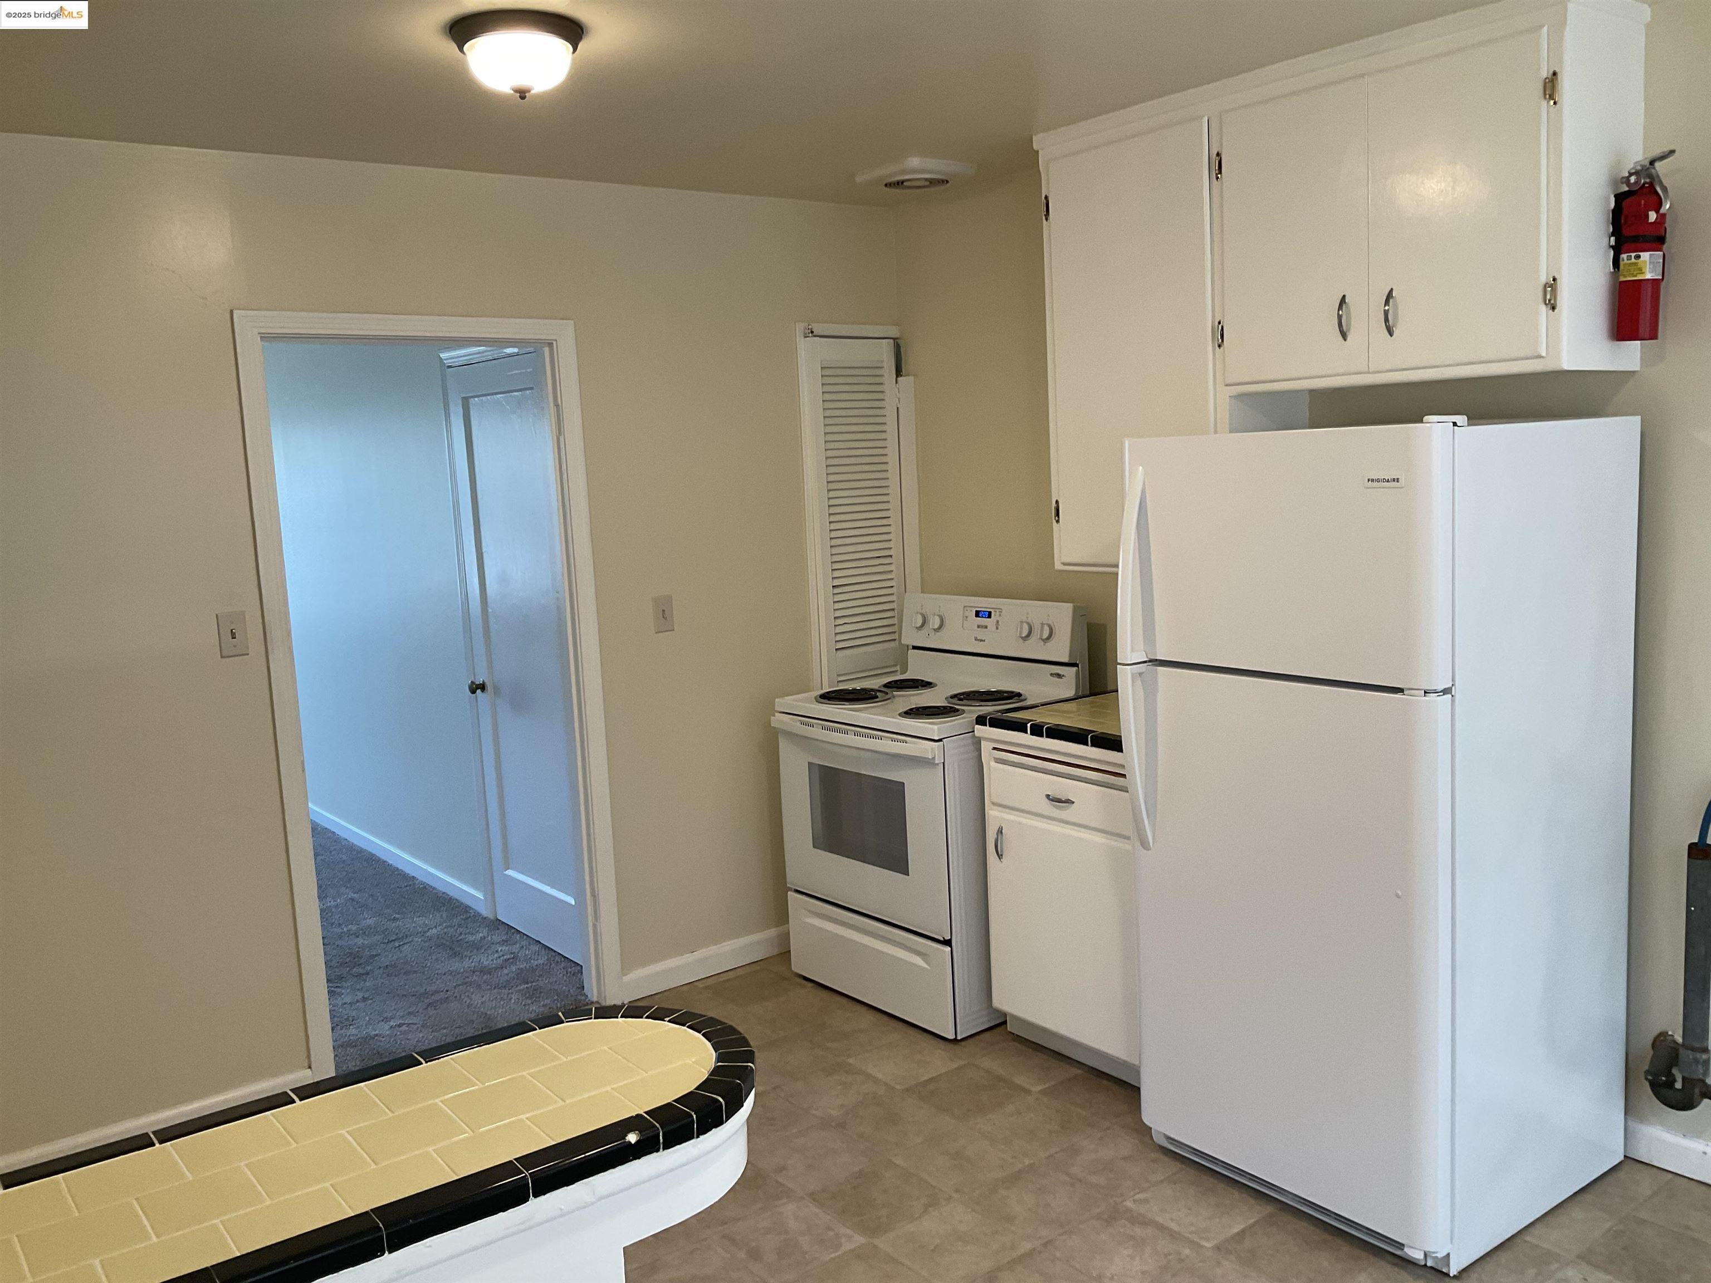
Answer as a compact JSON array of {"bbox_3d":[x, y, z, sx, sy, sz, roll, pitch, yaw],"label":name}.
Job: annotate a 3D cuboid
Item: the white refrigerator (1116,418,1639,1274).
[{"bbox_3d":[1.126,0.364,3.157,0.799,1.661,0.738,-8,9,-37],"label":"white refrigerator"}]

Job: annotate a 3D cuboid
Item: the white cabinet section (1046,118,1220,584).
[{"bbox_3d":[0.844,-0.750,3.810,0.341,1.112,0.588,-8,9,-37],"label":"white cabinet section"}]

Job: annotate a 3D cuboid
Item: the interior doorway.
[{"bbox_3d":[-1.184,0.142,4.102,0.951,2.093,0.131,-8,9,-37],"label":"interior doorway"}]

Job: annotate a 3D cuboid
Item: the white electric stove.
[{"bbox_3d":[0.228,0.489,4.373,0.684,1.199,0.771,-8,9,-37],"label":"white electric stove"}]

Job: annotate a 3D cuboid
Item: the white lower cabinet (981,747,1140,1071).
[{"bbox_3d":[0.798,0.665,3.930,0.640,0.904,0.602,-8,9,-37],"label":"white lower cabinet"}]

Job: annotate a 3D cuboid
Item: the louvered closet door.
[{"bbox_3d":[0.030,-0.011,4.978,0.385,2.042,0.036,-8,9,-37],"label":"louvered closet door"}]

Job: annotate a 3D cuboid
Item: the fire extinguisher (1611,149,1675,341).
[{"bbox_3d":[1.584,-0.792,2.888,0.095,0.364,0.130,-8,9,-37],"label":"fire extinguisher"}]

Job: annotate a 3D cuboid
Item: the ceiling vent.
[{"bbox_3d":[0.184,-1.389,4.320,0.325,0.044,0.325,-8,9,-37],"label":"ceiling vent"}]

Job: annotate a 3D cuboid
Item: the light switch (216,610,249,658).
[{"bbox_3d":[-1.611,-0.017,3.711,0.071,0.116,0.018,-8,9,-37],"label":"light switch"}]

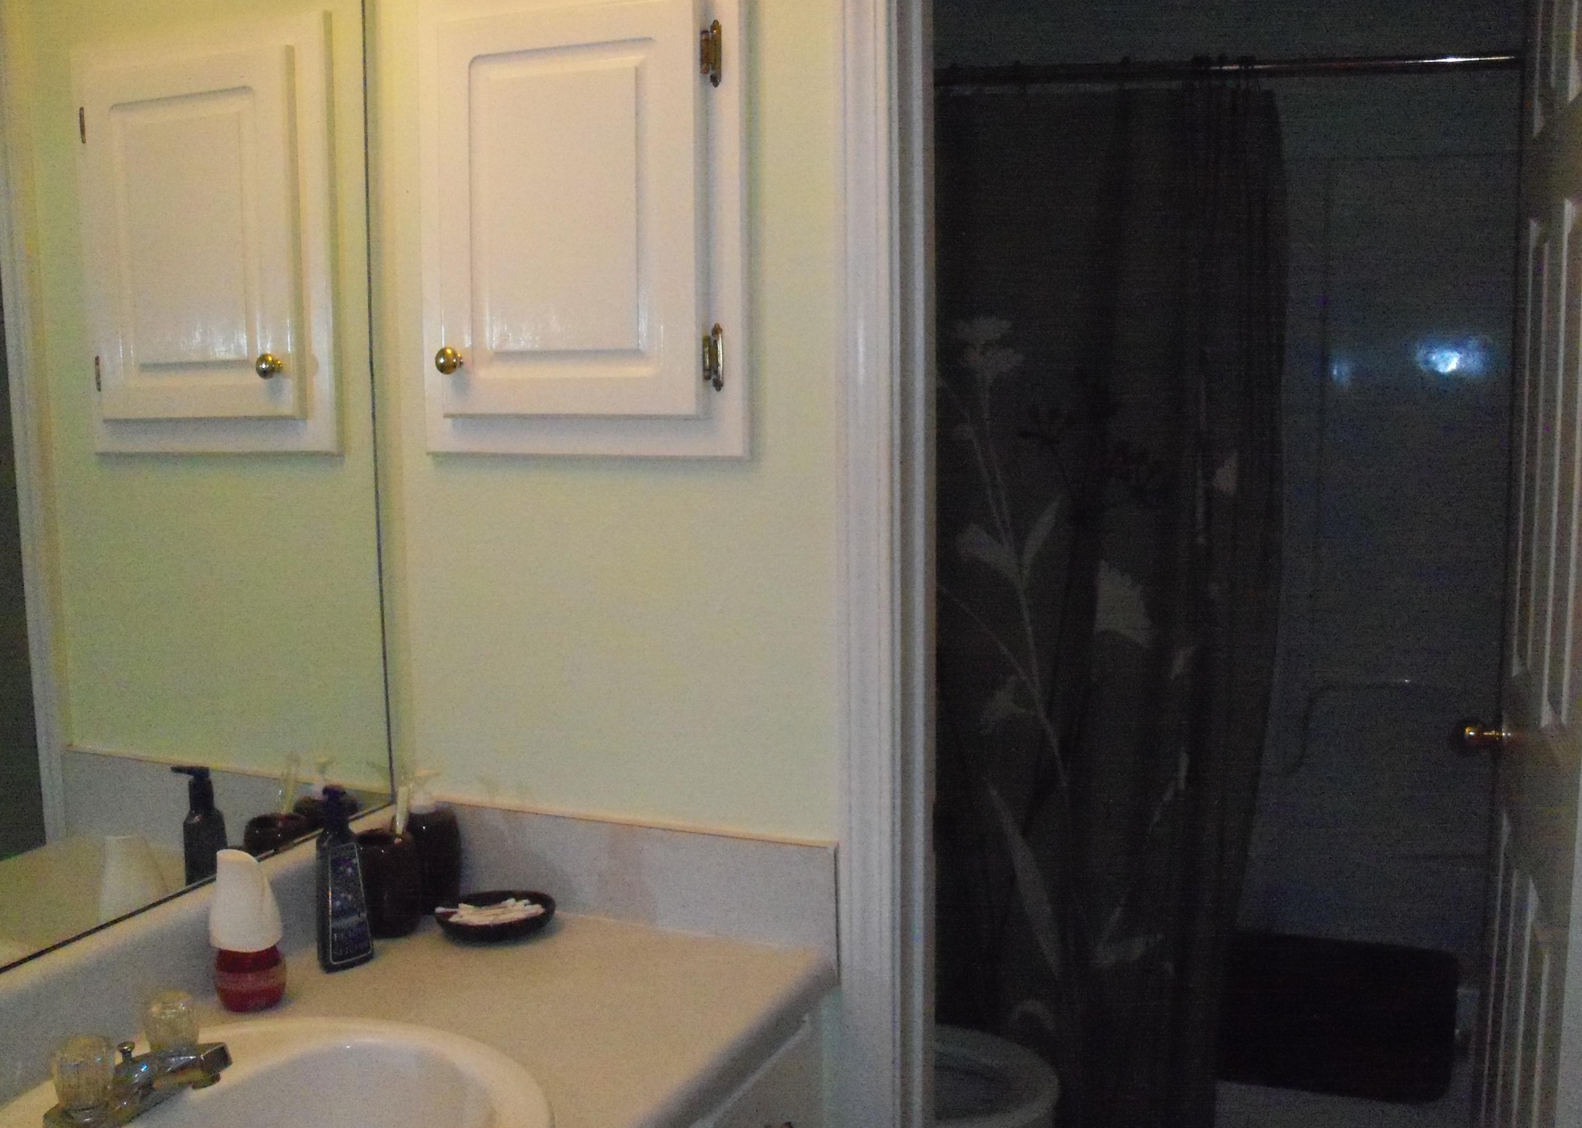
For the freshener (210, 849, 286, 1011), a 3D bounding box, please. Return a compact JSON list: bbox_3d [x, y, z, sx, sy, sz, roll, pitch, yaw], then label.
[{"bbox_3d":[-0.533,0.360,1.569,0.064,0.146,0.062,0,7,2],"label":"freshener"}]

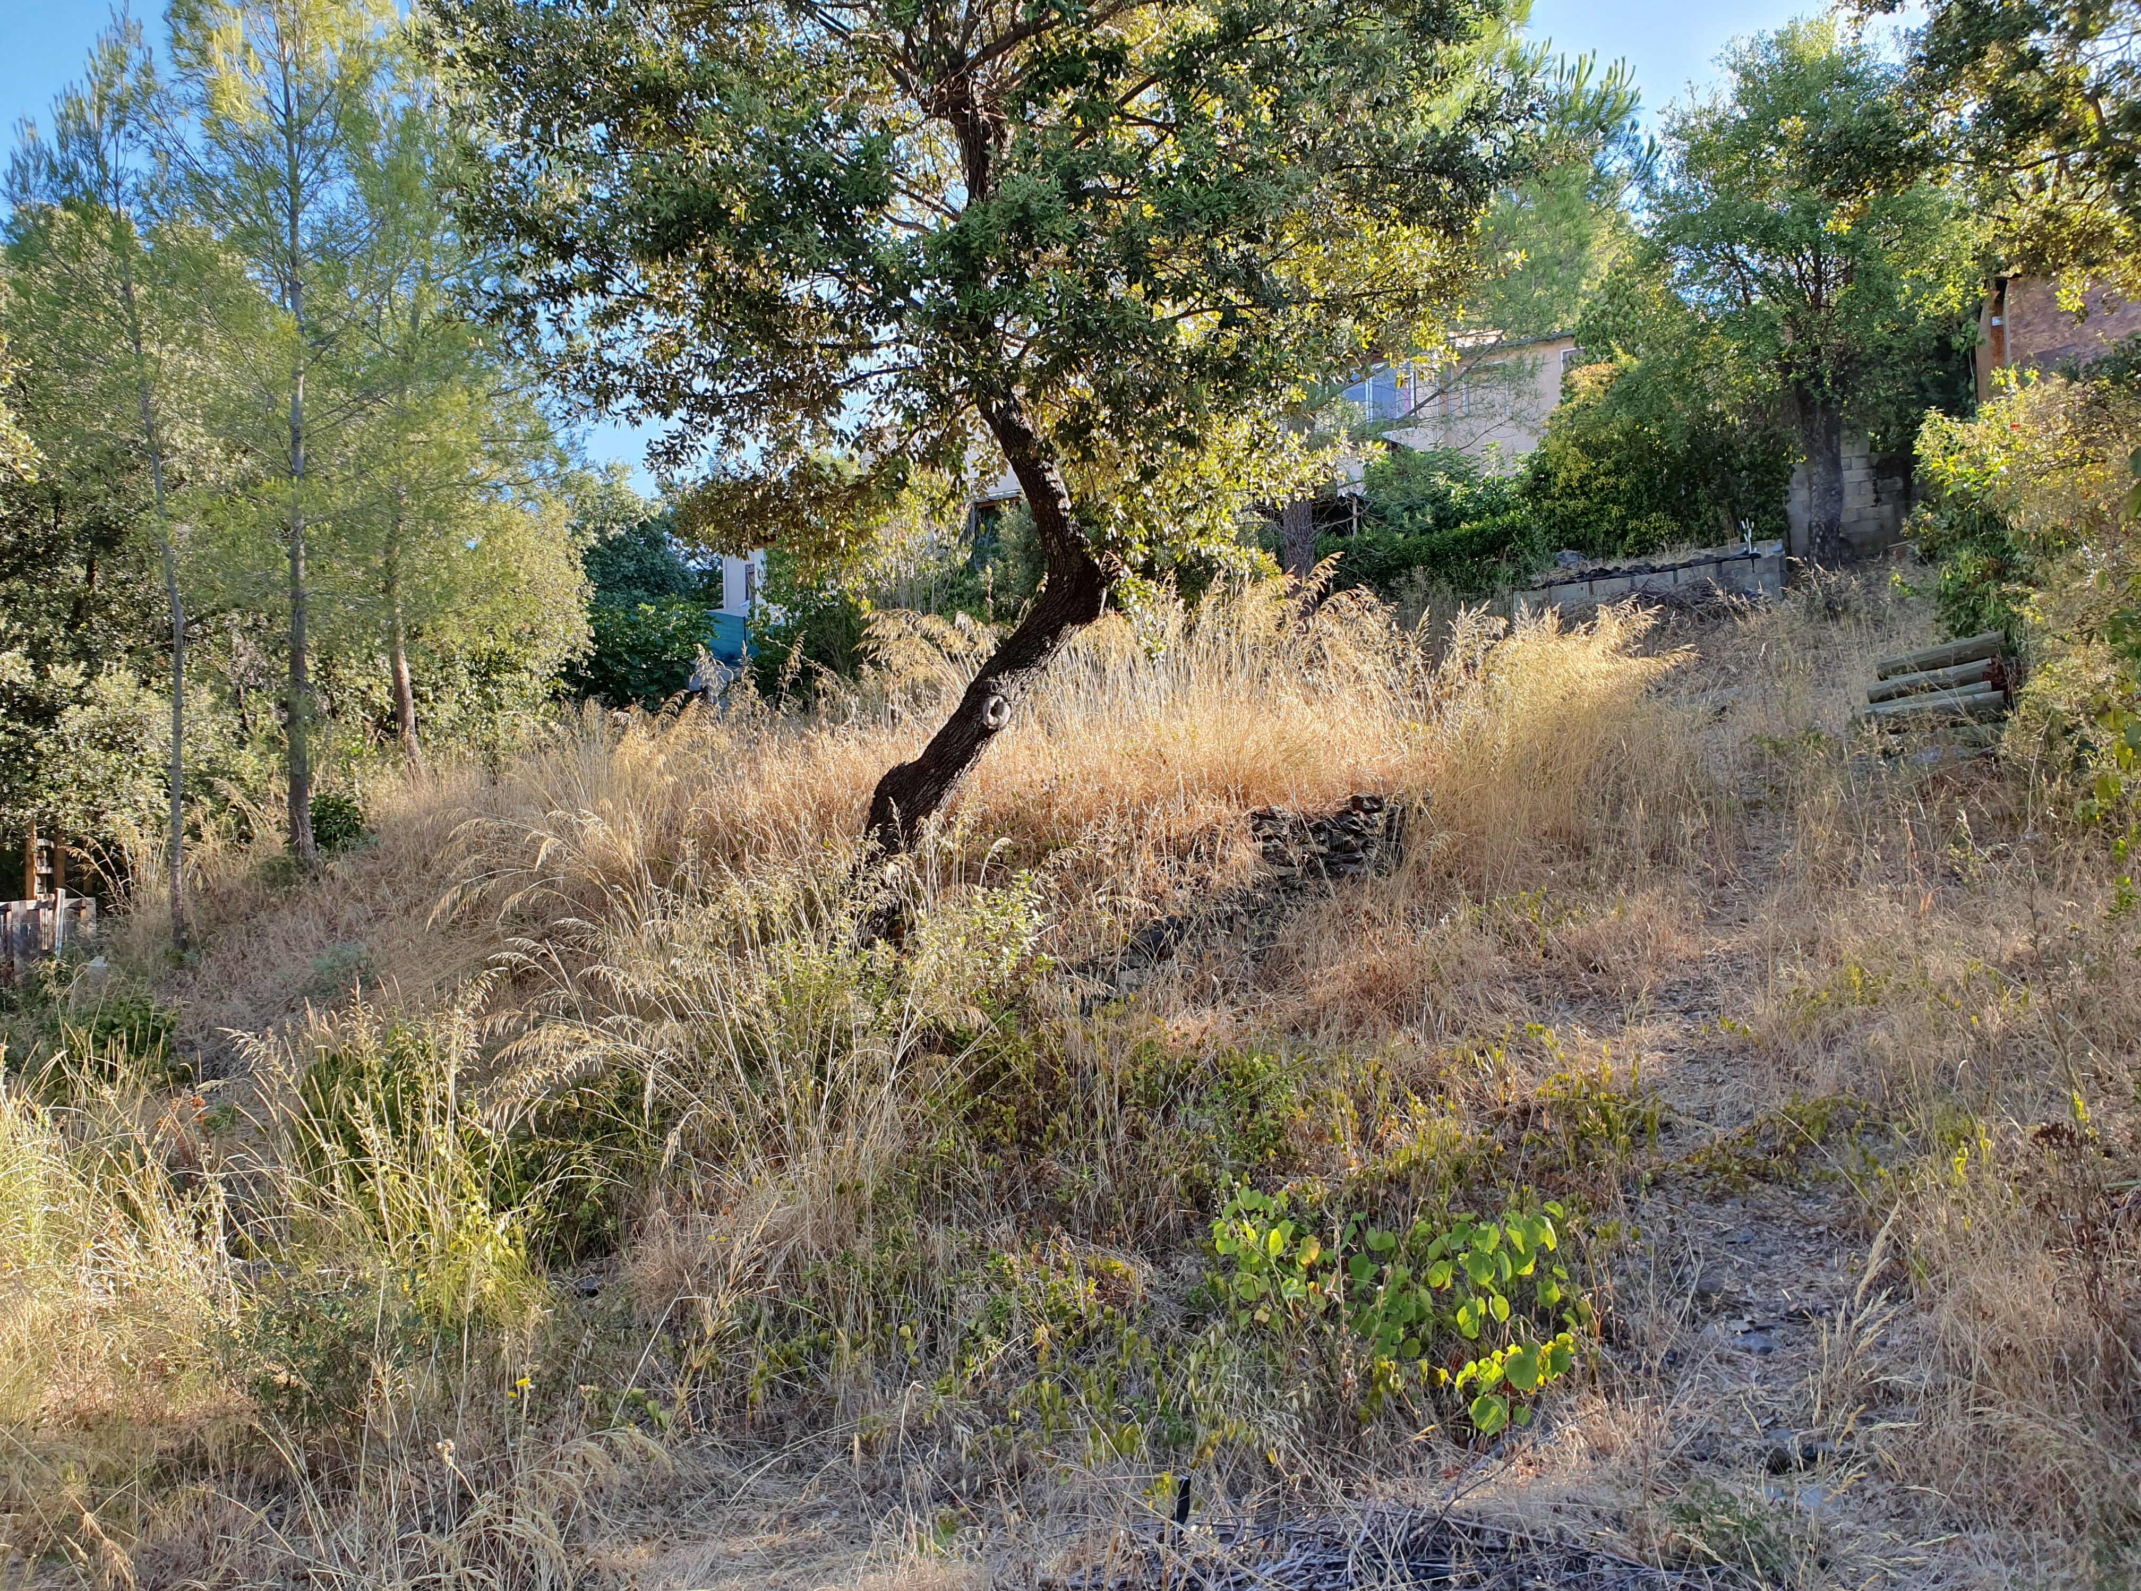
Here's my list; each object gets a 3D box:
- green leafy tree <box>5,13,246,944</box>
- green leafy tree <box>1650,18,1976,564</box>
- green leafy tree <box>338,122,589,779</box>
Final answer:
[{"bbox_3d":[-6.700,-2.200,11.400,1.550,6.500,1.550,-1,0,-30],"label":"green leafy tree"},{"bbox_3d":[10.500,-7.100,22.800,4.300,7.700,4.300,-1,0,25],"label":"green leafy tree"},{"bbox_3d":[-5.600,-3.300,14.800,2.200,6.200,2.200,-1,0,-21],"label":"green leafy tree"}]

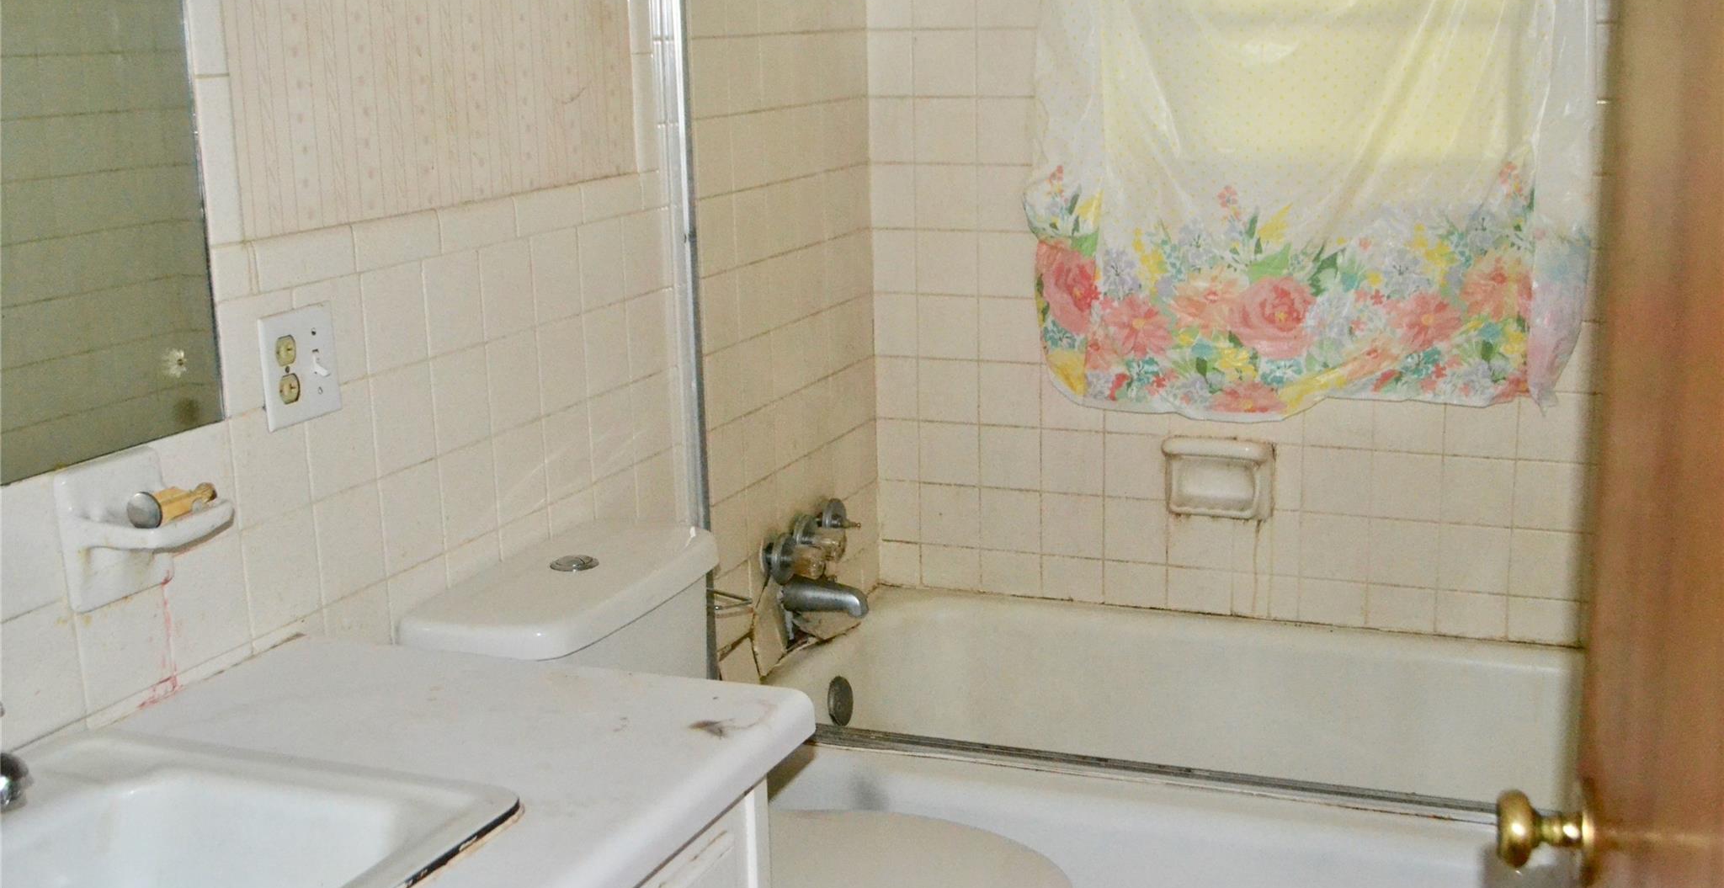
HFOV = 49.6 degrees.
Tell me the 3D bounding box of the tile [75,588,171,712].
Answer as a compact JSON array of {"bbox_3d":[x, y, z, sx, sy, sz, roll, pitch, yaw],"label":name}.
[{"bbox_3d":[-0.662,0.175,1.669,0.008,0.105,0.108,4,14,22],"label":"tile"}]

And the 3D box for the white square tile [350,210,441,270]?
[{"bbox_3d":[-0.497,-0.216,1.980,0.010,0.051,0.151,4,14,22],"label":"white square tile"}]

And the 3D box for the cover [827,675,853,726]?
[{"bbox_3d":[-0.038,0.411,2.981,0.015,0.079,0.079,4,14,22],"label":"cover"}]

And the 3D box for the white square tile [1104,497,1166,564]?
[{"bbox_3d":[0.460,0.144,3.139,0.108,0.108,0.008,4,14,22],"label":"white square tile"}]

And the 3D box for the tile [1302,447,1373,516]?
[{"bbox_3d":[0.759,0.059,2.987,0.108,0.109,0.009,4,14,22],"label":"tile"}]

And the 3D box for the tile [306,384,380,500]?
[{"bbox_3d":[-0.542,-0.005,1.933,0.009,0.109,0.108,4,14,22],"label":"tile"}]

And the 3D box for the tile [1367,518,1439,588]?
[{"bbox_3d":[0.868,0.173,2.988,0.108,0.108,0.010,4,14,22],"label":"tile"}]

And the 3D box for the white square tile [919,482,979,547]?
[{"bbox_3d":[0.157,0.125,3.271,0.108,0.108,0.010,4,14,22],"label":"white square tile"}]

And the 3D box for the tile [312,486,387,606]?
[{"bbox_3d":[-0.539,0.102,1.963,0.008,0.108,0.108,4,14,22],"label":"tile"}]

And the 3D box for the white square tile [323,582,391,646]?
[{"bbox_3d":[-0.537,0.209,1.987,0.008,0.108,0.108,4,14,22],"label":"white square tile"}]

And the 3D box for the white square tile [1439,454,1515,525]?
[{"bbox_3d":[0.961,0.073,2.905,0.108,0.109,0.009,4,14,22],"label":"white square tile"}]

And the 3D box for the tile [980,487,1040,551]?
[{"bbox_3d":[0.256,0.130,3.220,0.108,0.108,0.008,4,14,22],"label":"tile"}]

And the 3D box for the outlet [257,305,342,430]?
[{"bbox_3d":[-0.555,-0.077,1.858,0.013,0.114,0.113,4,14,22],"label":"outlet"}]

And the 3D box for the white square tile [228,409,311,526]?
[{"bbox_3d":[-0.580,0.019,1.820,0.009,0.108,0.106,4,14,22],"label":"white square tile"}]

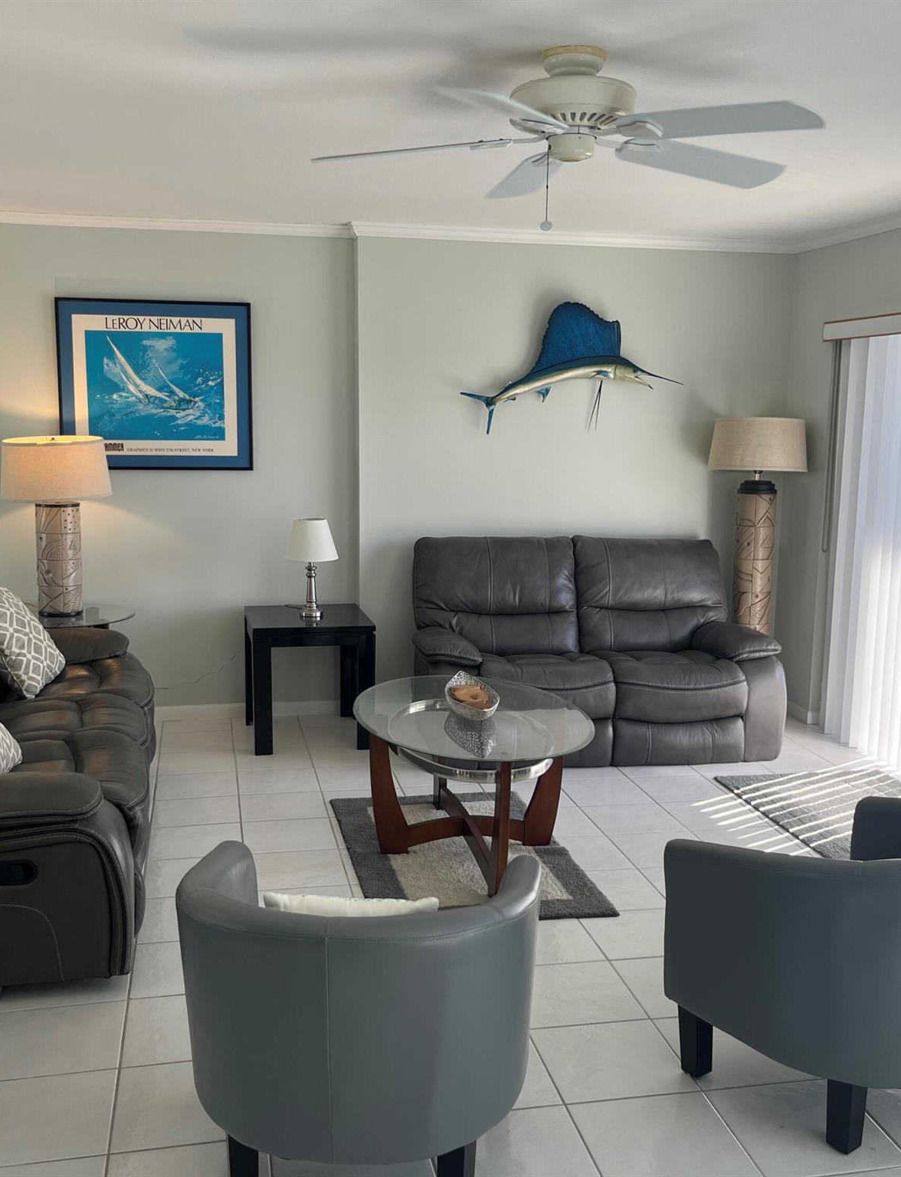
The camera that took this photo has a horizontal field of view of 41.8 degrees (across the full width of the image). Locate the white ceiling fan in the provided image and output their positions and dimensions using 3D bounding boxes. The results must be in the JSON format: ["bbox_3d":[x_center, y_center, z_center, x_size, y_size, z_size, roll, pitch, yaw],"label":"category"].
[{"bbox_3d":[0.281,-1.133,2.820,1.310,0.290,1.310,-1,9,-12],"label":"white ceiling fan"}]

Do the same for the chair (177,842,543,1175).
[{"bbox_3d":[-0.189,0.873,2.435,0.739,0.679,0.638,2,8,5],"label":"chair"}]

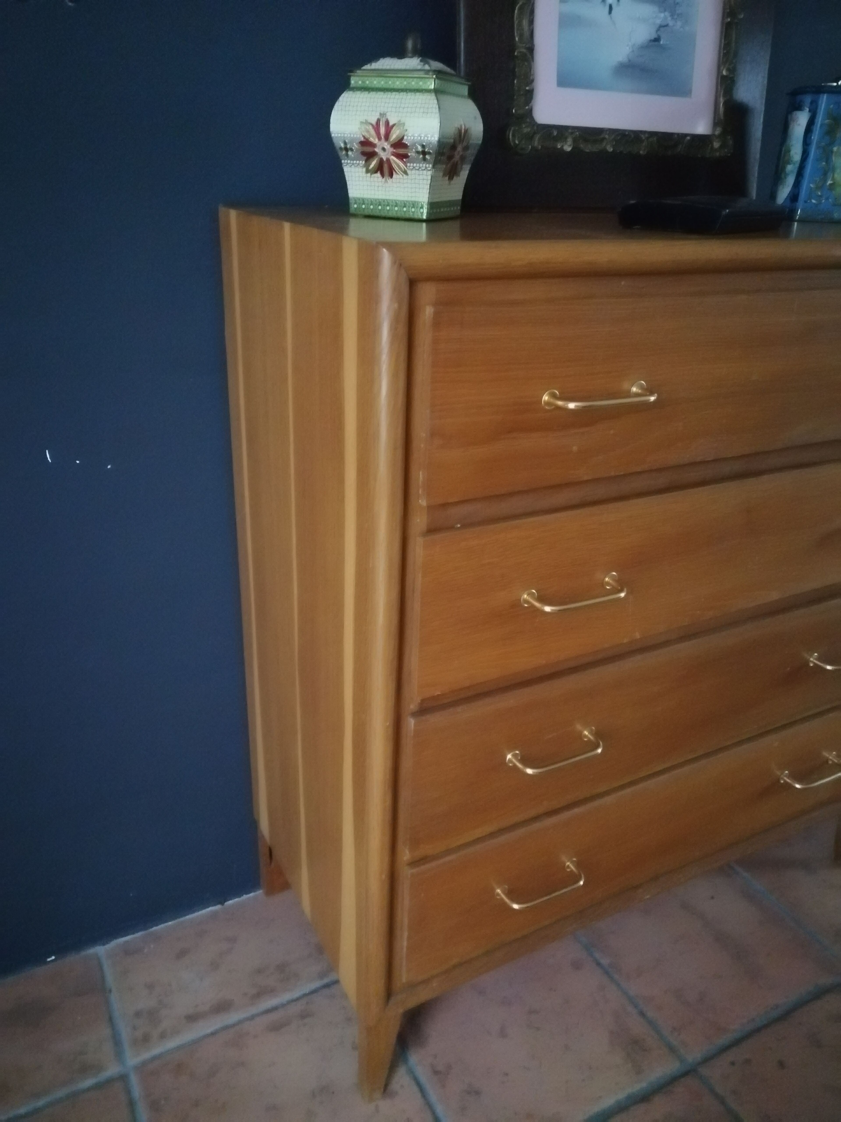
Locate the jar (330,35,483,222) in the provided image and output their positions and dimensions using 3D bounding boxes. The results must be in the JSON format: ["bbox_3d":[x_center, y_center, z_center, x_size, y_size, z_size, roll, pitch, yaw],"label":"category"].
[{"bbox_3d":[-0.012,-0.470,0.951,0.125,0.176,0.125,12,26,20],"label":"jar"}]

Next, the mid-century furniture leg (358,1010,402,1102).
[{"bbox_3d":[-0.051,0.589,1.055,0.047,0.152,0.033,-11,28,-27],"label":"mid-century furniture leg"}]

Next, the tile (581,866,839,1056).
[{"bbox_3d":[0.413,0.570,1.335,0.307,0.012,0.307,-11,27,-26],"label":"tile"}]

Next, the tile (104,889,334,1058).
[{"bbox_3d":[-0.278,0.577,1.262,0.308,0.012,0.200,-11,27,-26],"label":"tile"}]

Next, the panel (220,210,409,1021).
[{"bbox_3d":[-0.125,0.072,0.981,0.034,0.844,0.389,-11,28,-27],"label":"panel"}]

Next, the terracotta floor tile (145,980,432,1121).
[{"bbox_3d":[-0.152,0.677,1.050,0.308,0.012,0.307,-11,27,-26],"label":"terracotta floor tile"}]

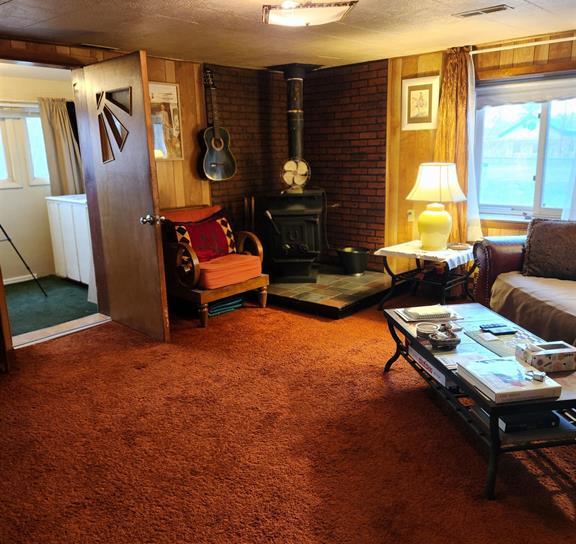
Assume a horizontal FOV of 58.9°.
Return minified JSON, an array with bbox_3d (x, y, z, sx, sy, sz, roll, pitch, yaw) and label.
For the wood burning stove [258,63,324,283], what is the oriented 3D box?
[{"bbox_3d":[0.045,-0.953,4.952,0.580,2.023,0.700,-2,14,-1],"label":"wood burning stove"}]

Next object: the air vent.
[{"bbox_3d":[1.167,-1.550,3.068,0.330,0.020,0.135,11,18,41],"label":"air vent"}]

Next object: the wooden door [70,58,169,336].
[{"bbox_3d":[-1.207,-0.537,3.853,0.760,2.010,0.045,11,18,41],"label":"wooden door"}]

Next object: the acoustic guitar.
[{"bbox_3d":[-0.688,-1.352,4.765,0.115,0.990,0.385,11,21,41],"label":"acoustic guitar"}]

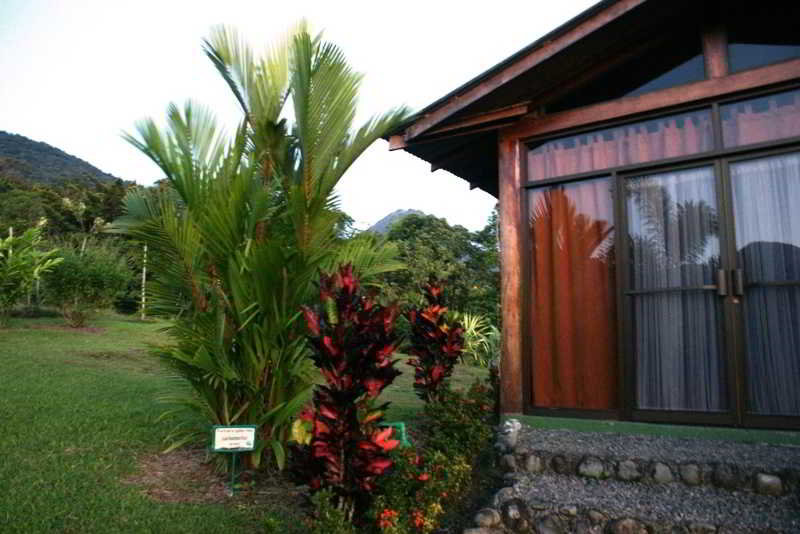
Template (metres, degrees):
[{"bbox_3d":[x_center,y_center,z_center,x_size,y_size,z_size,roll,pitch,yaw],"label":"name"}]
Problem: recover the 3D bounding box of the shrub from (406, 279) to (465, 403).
[{"bbox_3d":[0.325,0.692,5.501,0.531,1.182,0.531,0,-8,3],"label":"shrub"}]

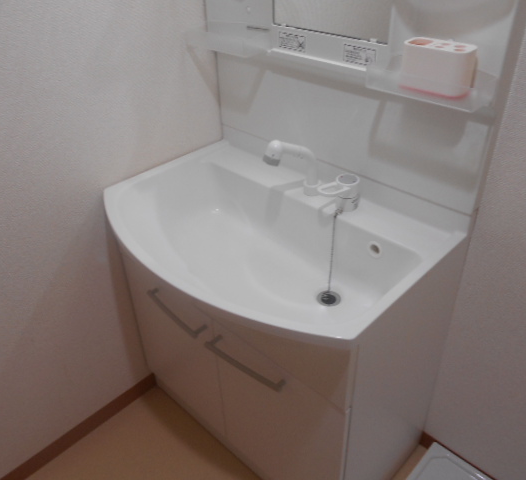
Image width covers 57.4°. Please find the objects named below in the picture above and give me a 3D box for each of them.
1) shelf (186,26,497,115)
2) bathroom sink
[{"bbox_3d":[0.100,-0.377,0.982,0.745,0.046,0.110,28,46,36],"label":"shelf"},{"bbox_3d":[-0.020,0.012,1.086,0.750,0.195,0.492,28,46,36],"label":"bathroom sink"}]

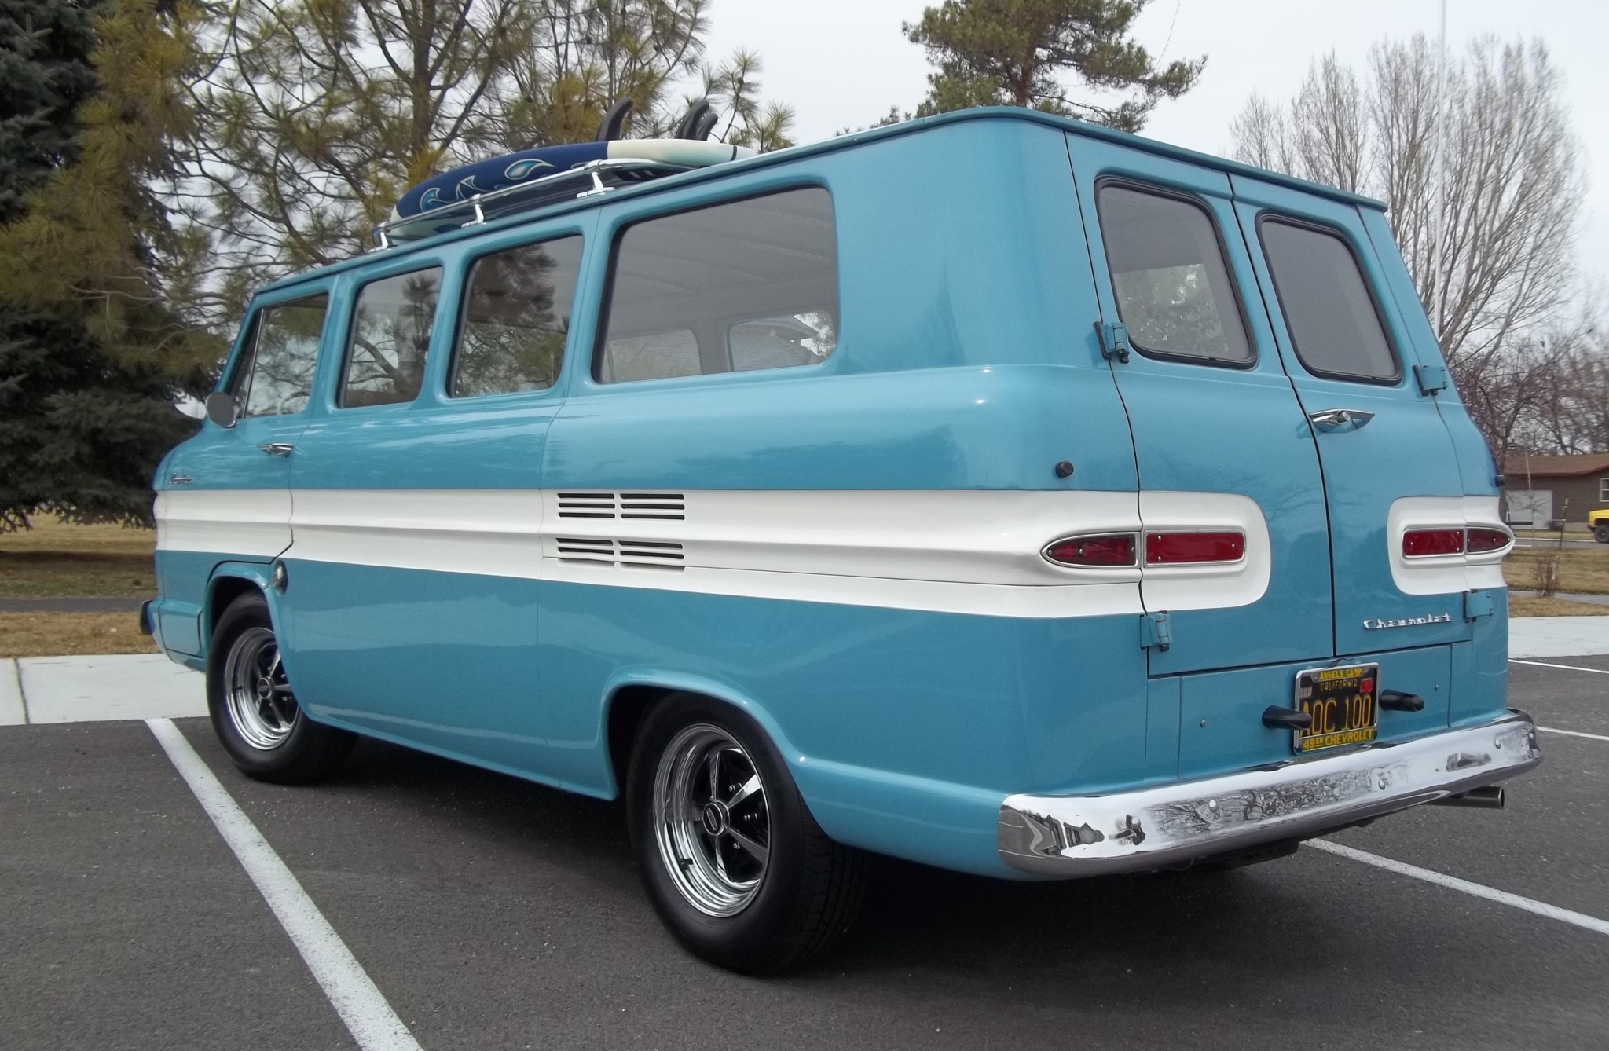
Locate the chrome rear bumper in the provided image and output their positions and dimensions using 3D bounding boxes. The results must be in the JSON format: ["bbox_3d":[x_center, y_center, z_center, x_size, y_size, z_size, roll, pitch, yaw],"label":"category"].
[{"bbox_3d":[1.029,0.502,2.935,1.780,0.160,0.165,0,1,-41],"label":"chrome rear bumper"}]

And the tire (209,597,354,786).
[{"bbox_3d":[-1.715,0.545,4.925,0.640,0.640,0.200,1,1,34],"label":"tire"}]

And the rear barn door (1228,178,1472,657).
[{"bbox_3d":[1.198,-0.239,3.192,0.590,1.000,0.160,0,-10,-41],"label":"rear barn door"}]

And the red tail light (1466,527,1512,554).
[{"bbox_3d":[1.562,0.035,3.431,0.065,0.060,0.250,1,1,39],"label":"red tail light"}]

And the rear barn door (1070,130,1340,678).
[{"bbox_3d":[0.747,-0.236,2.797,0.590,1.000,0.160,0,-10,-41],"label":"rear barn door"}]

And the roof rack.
[{"bbox_3d":[-0.387,-0.867,4.542,1.340,0.100,1.400,0,1,-41],"label":"roof rack"}]

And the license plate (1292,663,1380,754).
[{"bbox_3d":[1.050,0.354,2.910,0.312,0.160,0.020,0,1,-41],"label":"license plate"}]

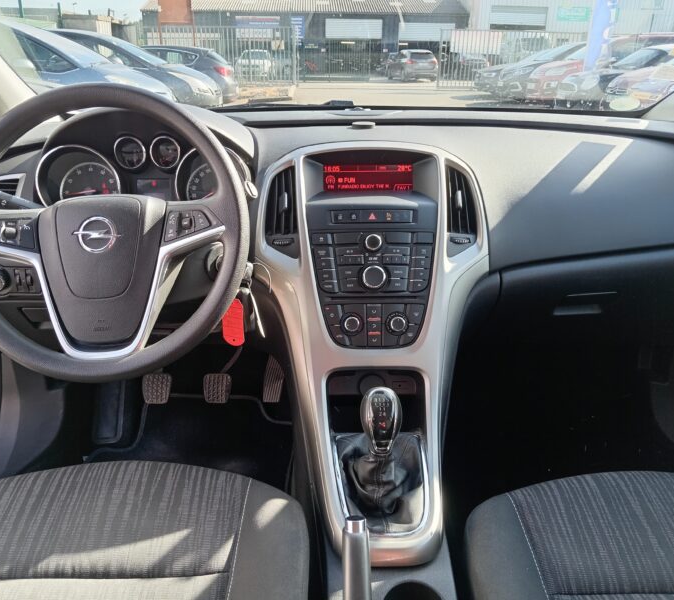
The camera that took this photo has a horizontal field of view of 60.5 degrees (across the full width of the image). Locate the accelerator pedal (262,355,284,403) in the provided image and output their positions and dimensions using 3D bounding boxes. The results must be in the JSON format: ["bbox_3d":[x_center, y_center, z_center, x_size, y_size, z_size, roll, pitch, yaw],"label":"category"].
[{"bbox_3d":[-0.147,0.182,1.320,0.050,0.115,0.028,3,-13,1],"label":"accelerator pedal"}]

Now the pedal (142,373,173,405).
[{"bbox_3d":[-0.401,0.197,1.285,0.064,0.069,0.028,0,-13,0],"label":"pedal"}]

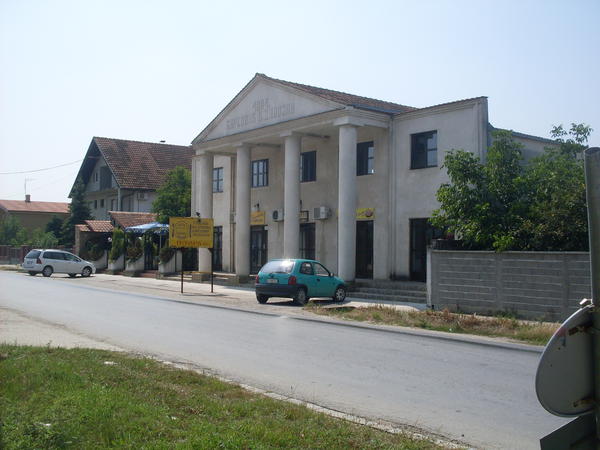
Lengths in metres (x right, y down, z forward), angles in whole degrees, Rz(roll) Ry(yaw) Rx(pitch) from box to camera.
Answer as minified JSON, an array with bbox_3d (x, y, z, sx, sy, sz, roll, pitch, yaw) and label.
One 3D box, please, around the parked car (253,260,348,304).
[{"bbox_3d":[0.132,1.862,21.960,1.610,1.420,3.730,-1,-3,33],"label":"parked car"}]

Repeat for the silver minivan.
[{"bbox_3d":[-14.600,2.320,40.200,1.760,1.560,4.420,-1,-4,37],"label":"silver minivan"}]

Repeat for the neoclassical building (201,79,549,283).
[{"bbox_3d":[3.403,-1.945,34.954,14.000,9.936,20.849,2,-2,-41],"label":"neoclassical building"}]

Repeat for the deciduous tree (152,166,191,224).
[{"bbox_3d":[-8.069,-0.321,42.891,3.800,7.000,3.800,2,-2,-41],"label":"deciduous tree"}]

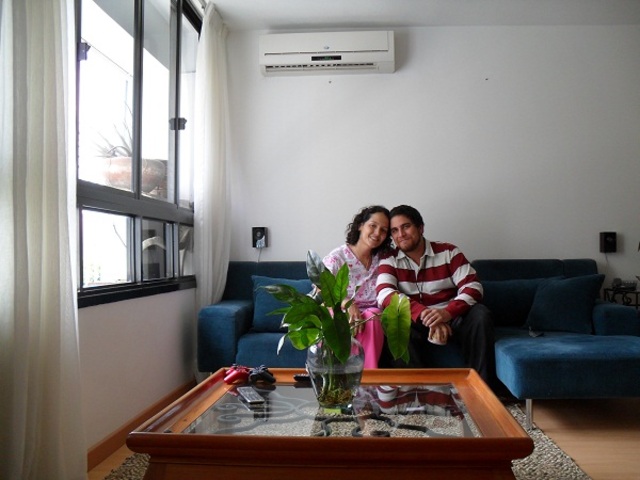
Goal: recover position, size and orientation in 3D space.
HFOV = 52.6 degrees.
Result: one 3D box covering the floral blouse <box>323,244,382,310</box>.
[{"bbox_3d":[0.213,0.238,3.771,0.410,0.450,0.290,0,-1,-2],"label":"floral blouse"}]

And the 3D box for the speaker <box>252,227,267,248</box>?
[{"bbox_3d":[-0.412,-0.017,4.426,0.090,0.148,0.090,0,-1,5],"label":"speaker"}]

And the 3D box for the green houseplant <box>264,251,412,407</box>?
[{"bbox_3d":[0.064,0.268,1.946,0.430,0.470,0.390,0,-1,5],"label":"green houseplant"}]

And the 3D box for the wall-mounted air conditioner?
[{"bbox_3d":[0.051,-1.238,4.359,0.890,0.265,0.210,0,-1,5],"label":"wall-mounted air conditioner"}]

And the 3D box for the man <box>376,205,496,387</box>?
[{"bbox_3d":[0.650,0.361,3.689,0.640,1.120,0.740,0,-1,9],"label":"man"}]

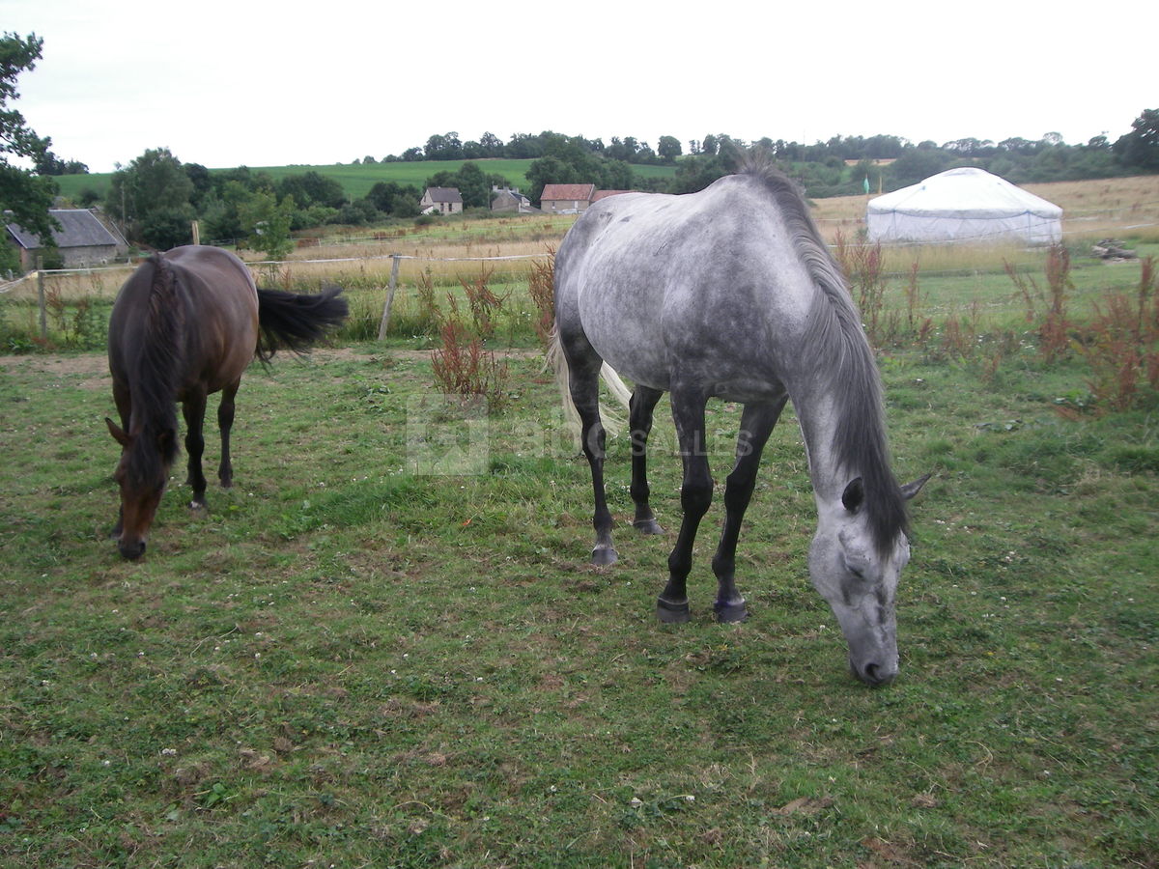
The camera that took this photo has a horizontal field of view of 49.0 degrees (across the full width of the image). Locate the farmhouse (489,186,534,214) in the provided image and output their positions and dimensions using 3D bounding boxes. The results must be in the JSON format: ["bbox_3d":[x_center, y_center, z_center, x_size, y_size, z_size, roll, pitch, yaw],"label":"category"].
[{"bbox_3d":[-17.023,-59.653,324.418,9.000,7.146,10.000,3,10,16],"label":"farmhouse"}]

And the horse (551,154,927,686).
[{"bbox_3d":[0.462,-0.182,4.930,0.679,1.680,2.217,-4,11,-23],"label":"horse"}]

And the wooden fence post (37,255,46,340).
[{"bbox_3d":[-7.266,-1.839,17.208,0.080,1.131,0.080,0,9,0],"label":"wooden fence post"}]

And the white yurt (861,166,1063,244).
[{"bbox_3d":[13.803,-8.131,45.571,6.750,2.810,6.750,7,12,36],"label":"white yurt"}]

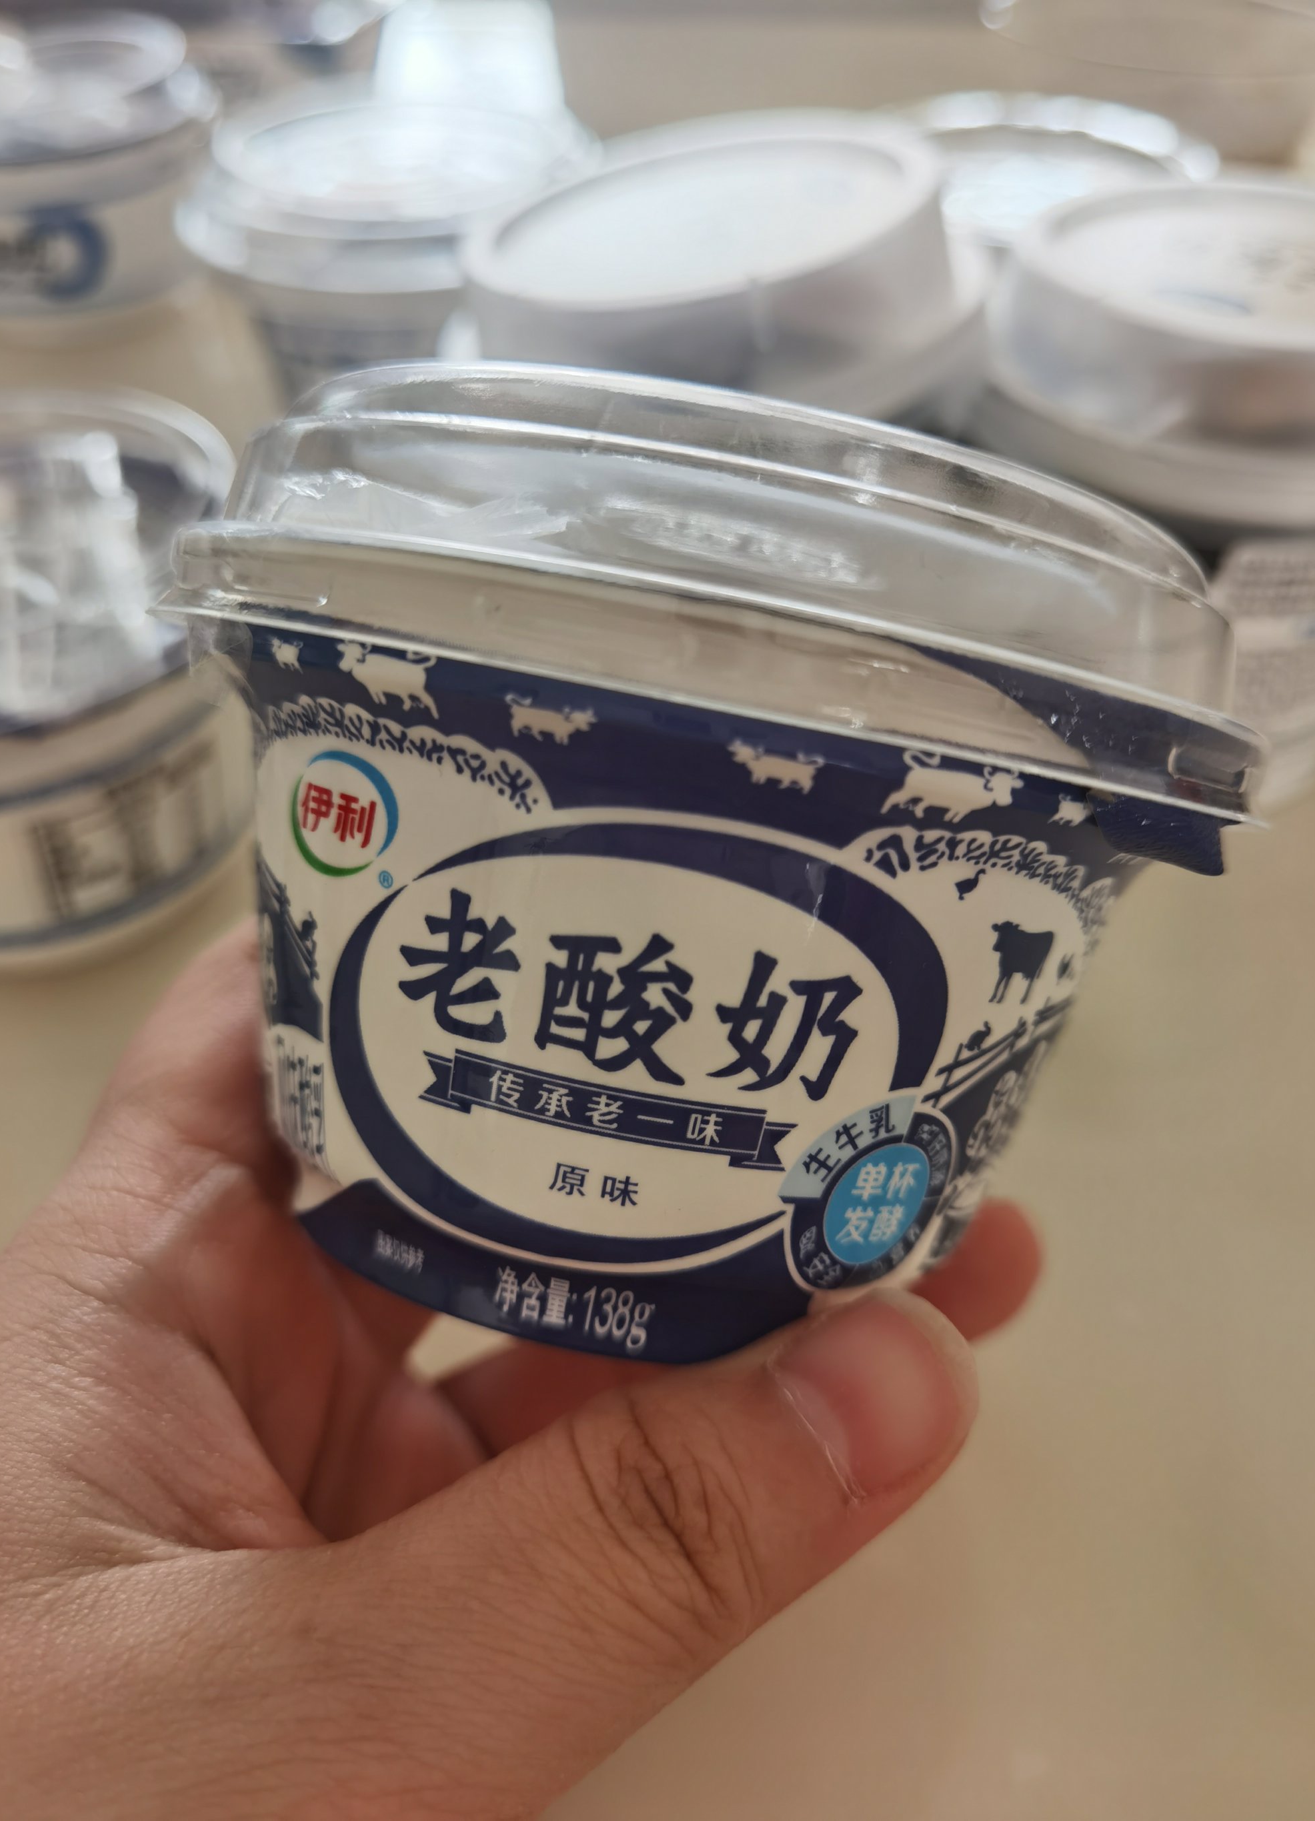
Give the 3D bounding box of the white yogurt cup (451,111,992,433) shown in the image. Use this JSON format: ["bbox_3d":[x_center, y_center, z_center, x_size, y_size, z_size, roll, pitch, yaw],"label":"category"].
[{"bbox_3d":[0.012,-0.075,0.235,0.083,0.081,0.083,-7,45,7],"label":"white yogurt cup"}]

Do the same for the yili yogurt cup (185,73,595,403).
[{"bbox_3d":[-0.052,-0.132,0.310,0.095,0.065,0.095,0,46,0],"label":"yili yogurt cup"}]

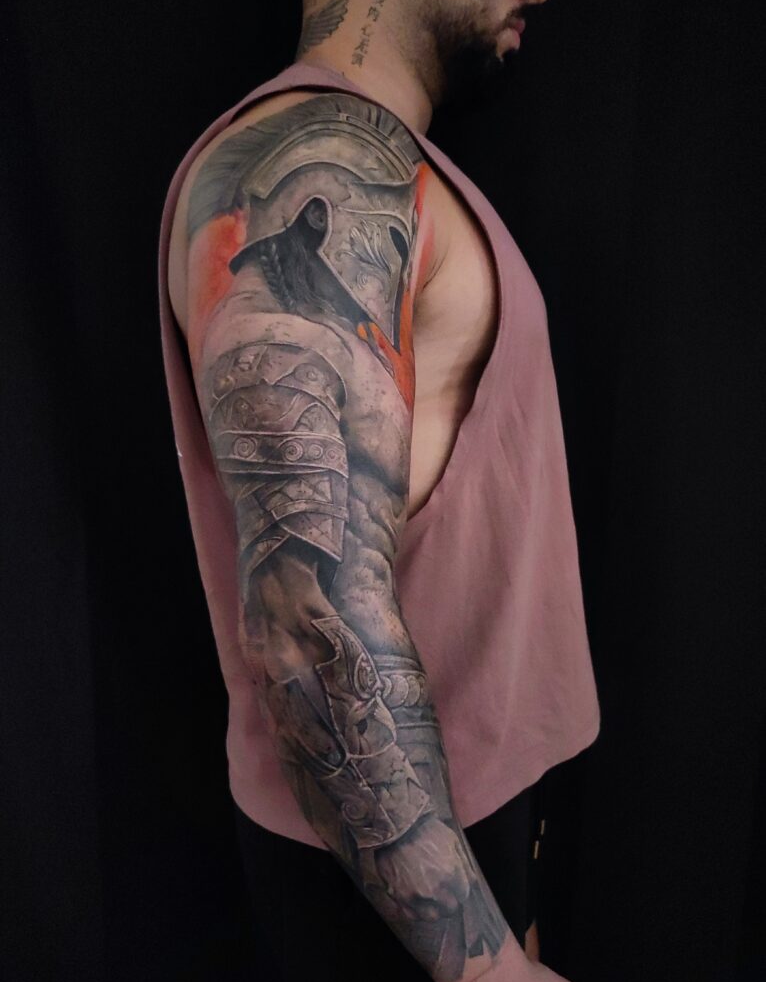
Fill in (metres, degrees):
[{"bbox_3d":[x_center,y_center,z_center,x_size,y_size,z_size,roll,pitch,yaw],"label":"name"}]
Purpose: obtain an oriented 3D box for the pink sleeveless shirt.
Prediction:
[{"bbox_3d":[-0.012,-0.065,0.750,0.350,0.630,0.430,-6,7,1],"label":"pink sleeveless shirt"}]

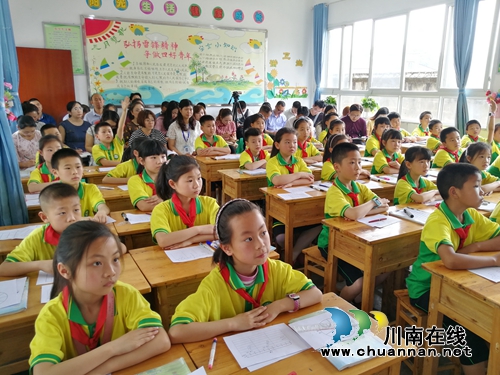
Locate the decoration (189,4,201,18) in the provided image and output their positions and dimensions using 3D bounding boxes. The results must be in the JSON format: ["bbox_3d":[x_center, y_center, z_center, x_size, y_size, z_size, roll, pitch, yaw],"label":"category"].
[{"bbox_3d":[-0.941,-3.018,6.683,0.225,0.225,0.020,-8,16,-28],"label":"decoration"}]

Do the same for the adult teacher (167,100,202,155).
[{"bbox_3d":[-0.740,-0.362,4.652,0.460,1.340,0.620,-8,16,-26],"label":"adult teacher"}]

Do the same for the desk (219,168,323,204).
[{"bbox_3d":[0.302,0.178,3.864,1.140,0.740,0.422,-8,16,-27],"label":"desk"}]

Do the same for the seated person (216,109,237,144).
[{"bbox_3d":[-0.326,-0.536,5.621,0.460,1.190,0.620,-8,16,-26],"label":"seated person"}]

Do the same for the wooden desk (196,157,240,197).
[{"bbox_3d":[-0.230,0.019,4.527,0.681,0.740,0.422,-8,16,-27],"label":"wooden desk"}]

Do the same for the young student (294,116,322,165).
[{"bbox_3d":[0.560,-0.158,4.235,0.420,1.206,0.550,-8,16,-27],"label":"young student"}]

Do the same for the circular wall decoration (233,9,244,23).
[{"bbox_3d":[-0.197,-3.093,7.038,0.226,0.228,0.020,-7,15,-26],"label":"circular wall decoration"}]

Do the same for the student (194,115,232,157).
[{"bbox_3d":[-0.480,-0.253,4.648,0.420,1.216,0.550,-6,15,-22],"label":"student"}]

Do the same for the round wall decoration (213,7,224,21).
[{"bbox_3d":[-0.546,-3.056,6.866,0.226,0.228,0.020,-7,15,-26],"label":"round wall decoration"}]

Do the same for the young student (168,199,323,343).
[{"bbox_3d":[-0.002,0.594,1.364,0.480,1.148,0.580,-6,15,-22],"label":"young student"}]

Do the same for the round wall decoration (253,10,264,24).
[{"bbox_3d":[0.189,-3.414,7.822,0.250,0.250,0.020,-8,16,-26],"label":"round wall decoration"}]

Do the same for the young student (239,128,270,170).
[{"bbox_3d":[0.084,-0.027,3.963,0.420,1.120,0.620,-8,16,-28],"label":"young student"}]

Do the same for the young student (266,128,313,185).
[{"bbox_3d":[0.316,0.108,3.188,0.430,1.202,0.570,-8,16,-27],"label":"young student"}]

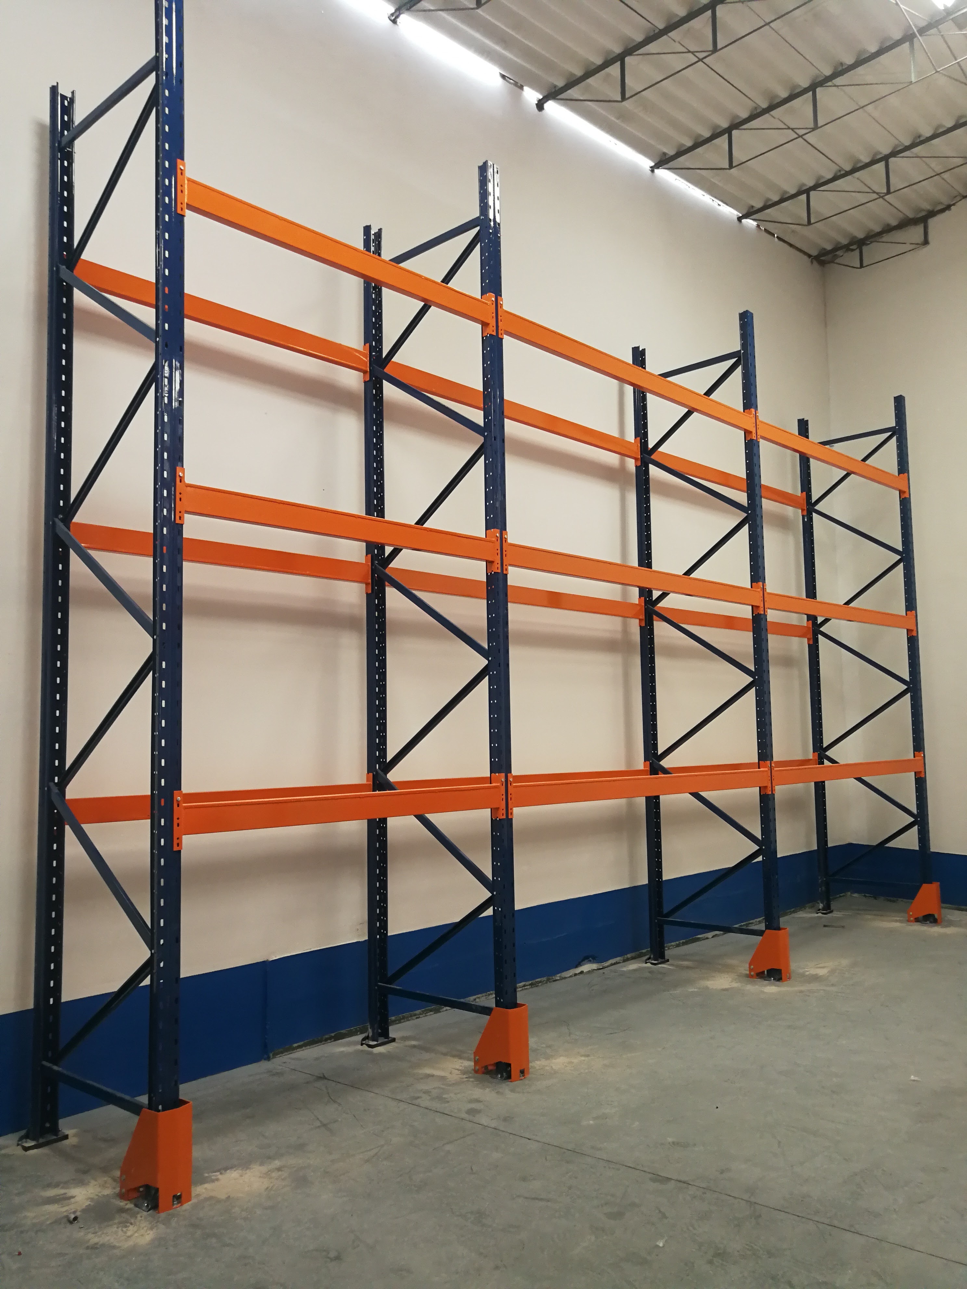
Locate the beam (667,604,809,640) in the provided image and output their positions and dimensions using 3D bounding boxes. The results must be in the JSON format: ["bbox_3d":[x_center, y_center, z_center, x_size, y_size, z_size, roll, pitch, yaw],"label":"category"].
[{"bbox_3d":[2.278,-0.181,8.989,0.052,0.121,2.688,-6,-7,44],"label":"beam"}]

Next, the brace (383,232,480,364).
[{"bbox_3d":[-0.295,-2.005,5.838,0.035,0.047,1.158,6,-41,-46],"label":"brace"}]

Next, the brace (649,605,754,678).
[{"bbox_3d":[1.618,-0.025,7.531,0.033,0.044,1.138,5,25,-45],"label":"brace"}]

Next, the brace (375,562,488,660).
[{"bbox_3d":[-0.291,-0.195,5.644,0.035,0.047,1.163,4,26,-46],"label":"brace"}]

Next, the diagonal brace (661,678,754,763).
[{"bbox_3d":[1.653,0.574,7.496,0.033,0.044,1.138,5,-41,-45],"label":"diagonal brace"}]

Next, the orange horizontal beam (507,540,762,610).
[{"bbox_3d":[1.045,-0.409,6.331,0.052,0.121,2.663,-6,-8,44],"label":"orange horizontal beam"}]

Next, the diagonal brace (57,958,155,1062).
[{"bbox_3d":[-1.549,1.502,4.101,0.033,0.044,1.138,5,-41,-47],"label":"diagonal brace"}]

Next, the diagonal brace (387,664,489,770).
[{"bbox_3d":[-0.251,0.414,5.619,0.035,0.047,1.164,6,-42,-46],"label":"diagonal brace"}]

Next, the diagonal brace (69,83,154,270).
[{"bbox_3d":[-1.637,-2.110,4.492,0.035,0.047,1.159,6,-42,-47],"label":"diagonal brace"}]

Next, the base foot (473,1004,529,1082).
[{"bbox_3d":[0.089,1.985,5.065,0.251,0.346,0.136,-6,-8,44],"label":"base foot"}]

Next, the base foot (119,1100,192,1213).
[{"bbox_3d":[-1.216,1.883,3.747,0.251,0.346,0.136,-6,-8,42],"label":"base foot"}]

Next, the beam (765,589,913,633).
[{"bbox_3d":[2.991,-0.256,8.295,0.052,0.121,2.685,-6,-7,44],"label":"beam"}]

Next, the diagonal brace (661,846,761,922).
[{"bbox_3d":[1.676,1.768,7.379,0.033,0.044,1.138,5,-41,-45],"label":"diagonal brace"}]

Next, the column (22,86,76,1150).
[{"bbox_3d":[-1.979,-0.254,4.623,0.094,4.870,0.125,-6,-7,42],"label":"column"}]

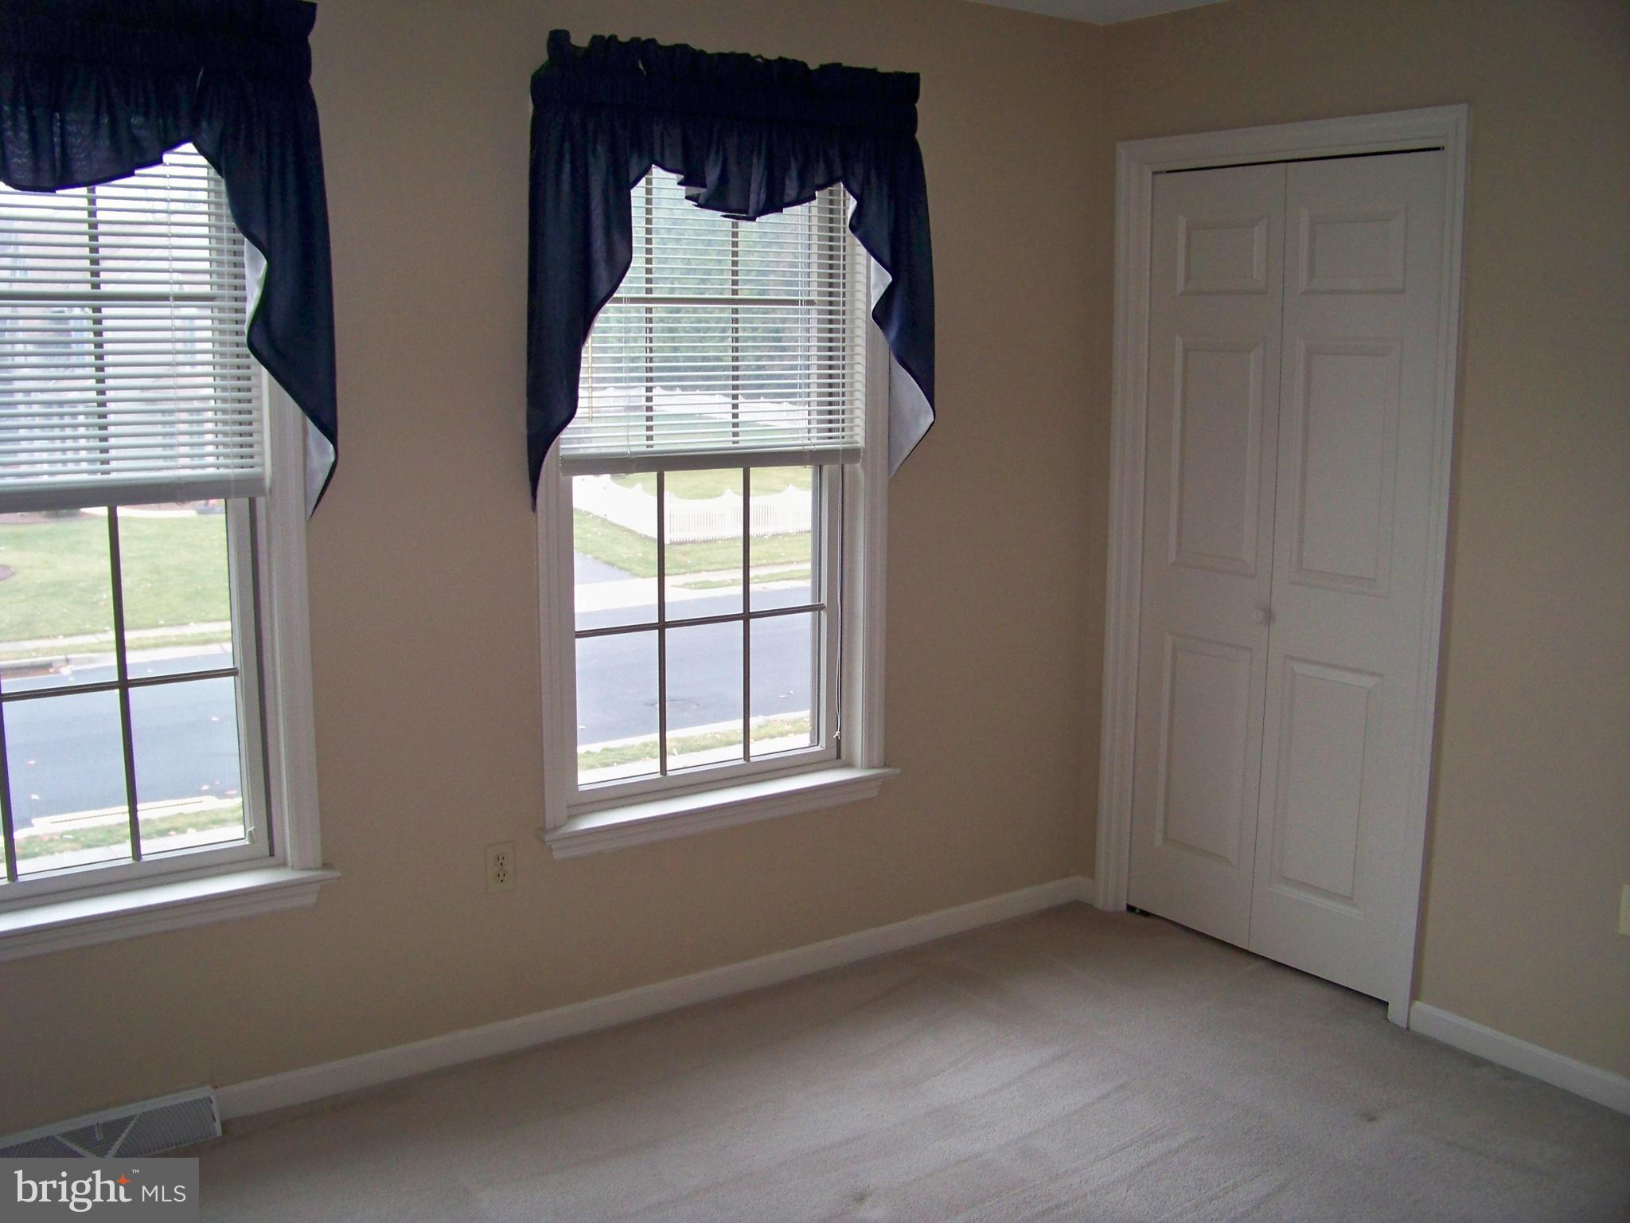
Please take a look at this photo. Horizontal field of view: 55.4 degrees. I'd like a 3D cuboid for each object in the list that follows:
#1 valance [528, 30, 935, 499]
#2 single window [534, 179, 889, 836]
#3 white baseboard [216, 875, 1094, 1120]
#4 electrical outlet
[{"bbox_3d":[-0.165,-0.752,3.564,1.055,0.975,0.120,-6,11,-34],"label":"valance"},{"bbox_3d":[-0.226,-0.324,3.687,0.970,1.690,0.115,-6,11,-34],"label":"single window"},{"bbox_3d":[-0.231,0.908,3.858,2.410,0.077,0.022,-6,11,-34],"label":"white baseboard"},{"bbox_3d":[-0.704,0.573,3.472,0.070,0.114,0.010,-6,11,-34],"label":"electrical outlet"}]

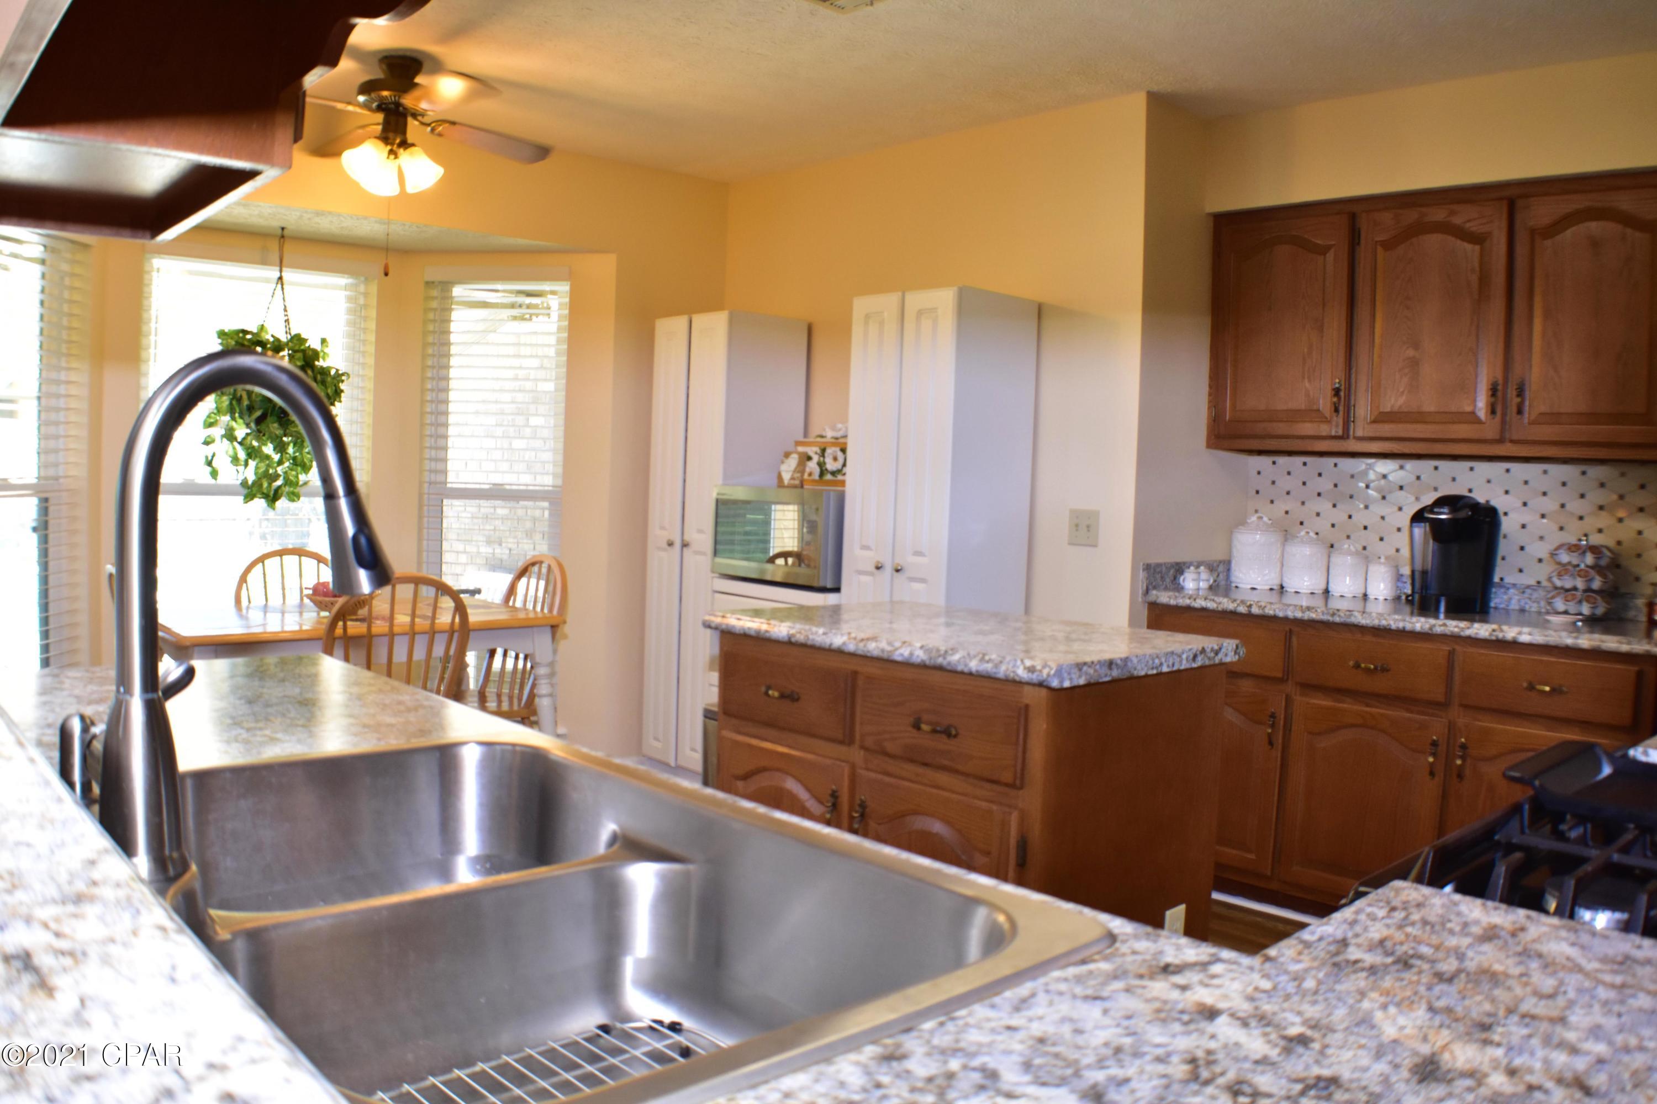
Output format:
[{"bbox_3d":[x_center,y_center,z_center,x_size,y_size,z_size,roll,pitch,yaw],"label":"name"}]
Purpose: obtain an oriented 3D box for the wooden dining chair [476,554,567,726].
[{"bbox_3d":[-1.151,0.457,5.004,0.500,0.910,0.430,1,3,-39],"label":"wooden dining chair"}]

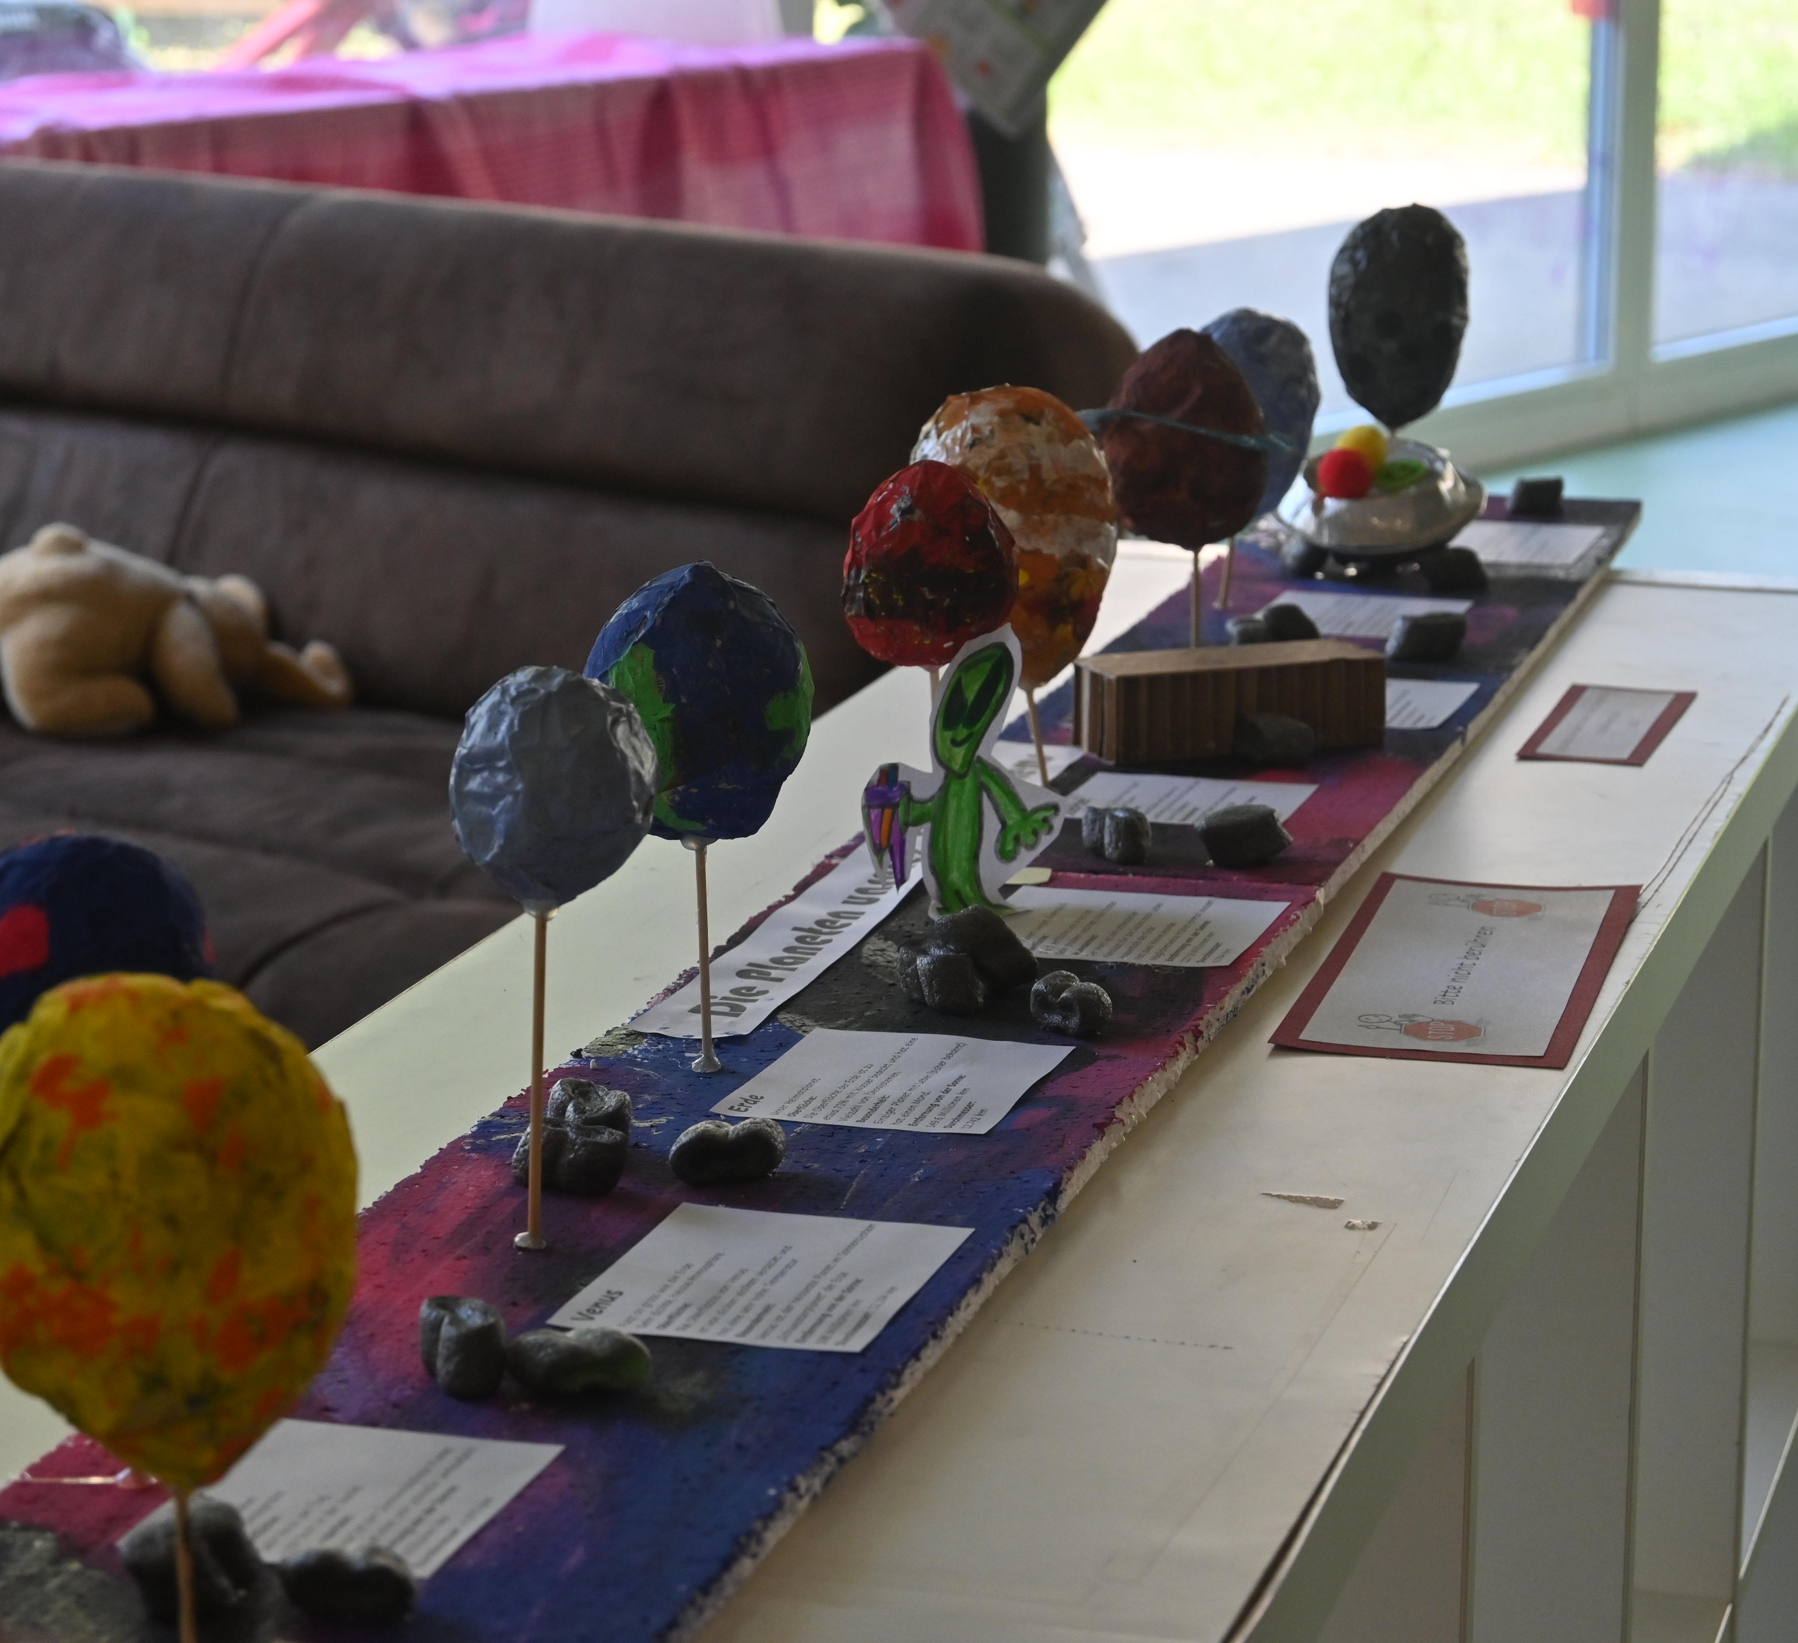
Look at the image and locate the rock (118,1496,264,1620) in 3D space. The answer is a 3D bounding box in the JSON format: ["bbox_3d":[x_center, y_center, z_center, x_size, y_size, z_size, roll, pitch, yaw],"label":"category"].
[{"bbox_3d":[-0.158,0.163,1.145,0.031,0.022,0.025,0,13,0],"label":"rock"}]

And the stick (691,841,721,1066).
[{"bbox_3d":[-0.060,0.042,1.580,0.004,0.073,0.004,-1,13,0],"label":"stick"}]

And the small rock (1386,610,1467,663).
[{"bbox_3d":[0.233,-0.084,2.270,0.032,0.019,0.025,-4,13,-17],"label":"small rock"}]

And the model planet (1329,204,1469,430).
[{"bbox_3d":[0.247,-0.249,2.536,0.069,0.113,0.069,1,13,5],"label":"model planet"}]

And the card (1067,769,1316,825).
[{"bbox_3d":[0.111,-0.009,1.988,0.090,0.003,0.077,4,13,16],"label":"card"}]

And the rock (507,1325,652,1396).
[{"bbox_3d":[-0.082,0.138,1.318,0.037,0.016,0.020,-1,13,-4],"label":"rock"}]

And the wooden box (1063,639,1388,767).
[{"bbox_3d":[0.133,-0.048,2.069,0.119,0.035,0.041,-5,14,-22],"label":"wooden box"}]

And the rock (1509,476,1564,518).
[{"bbox_3d":[0.326,-0.166,2.630,0.028,0.020,0.020,2,13,7],"label":"rock"}]

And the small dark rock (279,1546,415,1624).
[{"bbox_3d":[-0.123,0.168,1.143,0.030,0.014,0.019,0,13,0],"label":"small dark rock"}]

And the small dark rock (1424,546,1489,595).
[{"bbox_3d":[0.262,-0.118,2.413,0.031,0.023,0.023,1,13,6],"label":"small dark rock"}]

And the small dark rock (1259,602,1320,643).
[{"bbox_3d":[0.175,-0.089,2.295,0.028,0.018,0.022,0,13,0],"label":"small dark rock"}]

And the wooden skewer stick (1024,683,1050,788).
[{"bbox_3d":[0.054,-0.031,1.973,0.004,0.045,0.004,-10,12,2],"label":"wooden skewer stick"}]

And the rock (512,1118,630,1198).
[{"bbox_3d":[-0.095,0.097,1.486,0.034,0.021,0.021,-1,13,-4],"label":"rock"}]

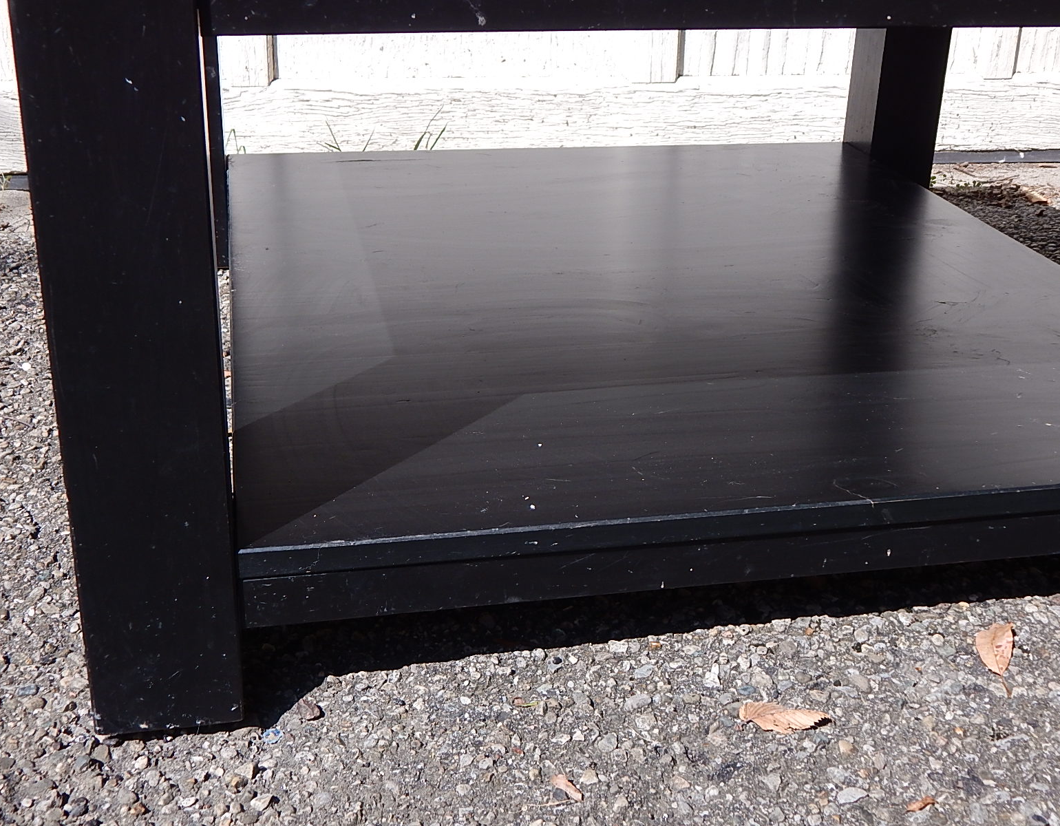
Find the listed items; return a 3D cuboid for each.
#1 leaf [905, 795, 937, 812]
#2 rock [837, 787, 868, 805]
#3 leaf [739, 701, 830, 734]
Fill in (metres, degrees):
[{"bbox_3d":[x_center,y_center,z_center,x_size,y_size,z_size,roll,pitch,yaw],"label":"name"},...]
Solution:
[{"bbox_3d":[0.208,0.208,0.727,0.018,0.006,0.008,-10,27,-25],"label":"leaf"},{"bbox_3d":[0.172,0.205,0.731,0.018,0.007,0.011,-5,25,-15],"label":"rock"},{"bbox_3d":[0.147,0.175,0.789,0.051,0.011,0.026,1,24,-3],"label":"leaf"}]

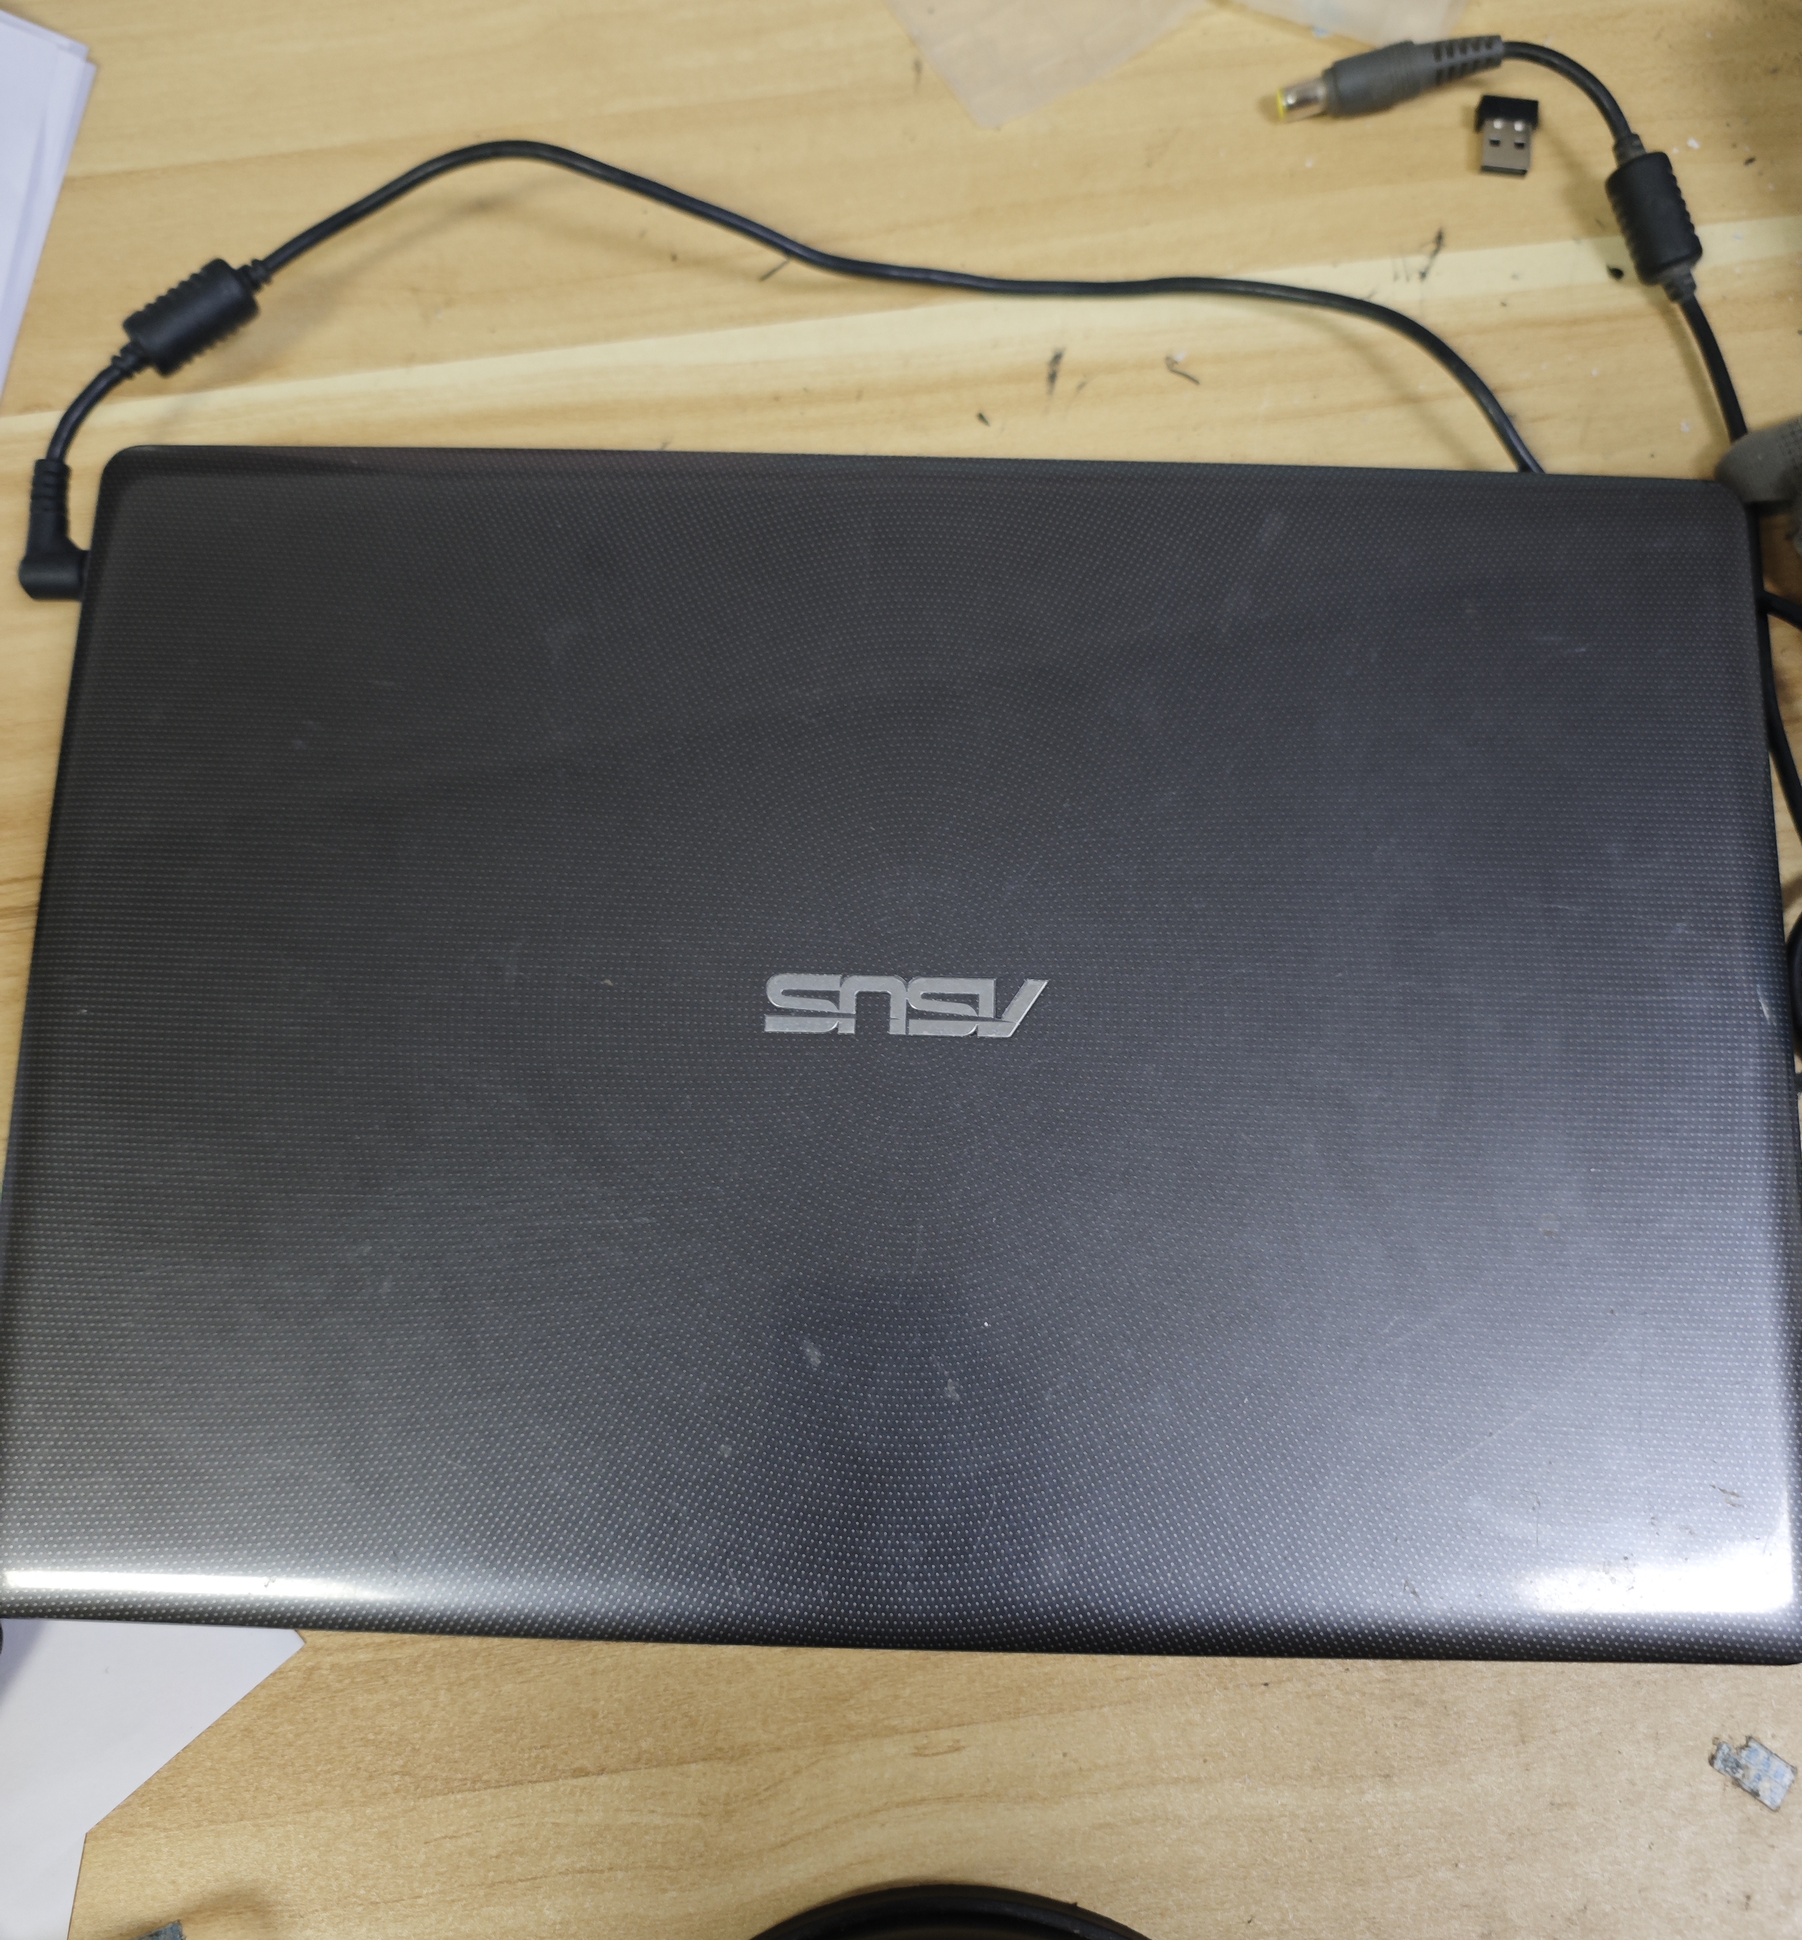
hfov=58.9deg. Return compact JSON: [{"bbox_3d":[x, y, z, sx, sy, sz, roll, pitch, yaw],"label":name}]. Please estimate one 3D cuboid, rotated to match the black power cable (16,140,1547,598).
[{"bbox_3d":[-0.030,-0.142,0.364,0.338,0.026,0.102,-4,78,-1],"label":"black power cable"}]

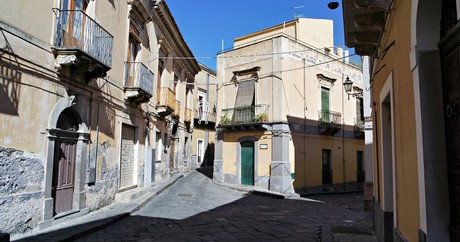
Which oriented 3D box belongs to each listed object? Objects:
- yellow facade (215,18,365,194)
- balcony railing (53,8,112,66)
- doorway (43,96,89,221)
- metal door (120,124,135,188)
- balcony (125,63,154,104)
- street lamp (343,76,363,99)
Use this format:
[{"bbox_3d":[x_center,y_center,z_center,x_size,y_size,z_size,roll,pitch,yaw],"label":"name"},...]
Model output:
[{"bbox_3d":[4.982,-0.720,22.656,11.880,10.477,5.362,6,-7,-44],"label":"yellow facade"},{"bbox_3d":[-3.876,-2.116,8.199,0.676,0.966,1.817,1,-5,3],"label":"balcony railing"},{"bbox_3d":[-4.358,0.912,8.199,0.331,3.082,1.978,1,-5,3],"label":"doorway"},{"bbox_3d":[-4.248,1.418,12.417,0.092,2.429,1.716,1,-5,3],"label":"metal door"},{"bbox_3d":[-3.706,-1.403,12.521,0.644,1.532,1.702,1,-5,3],"label":"balcony"},{"bbox_3d":[4.718,-1.271,11.800,0.720,0.880,0.380,-3,-7,38],"label":"street lamp"}]

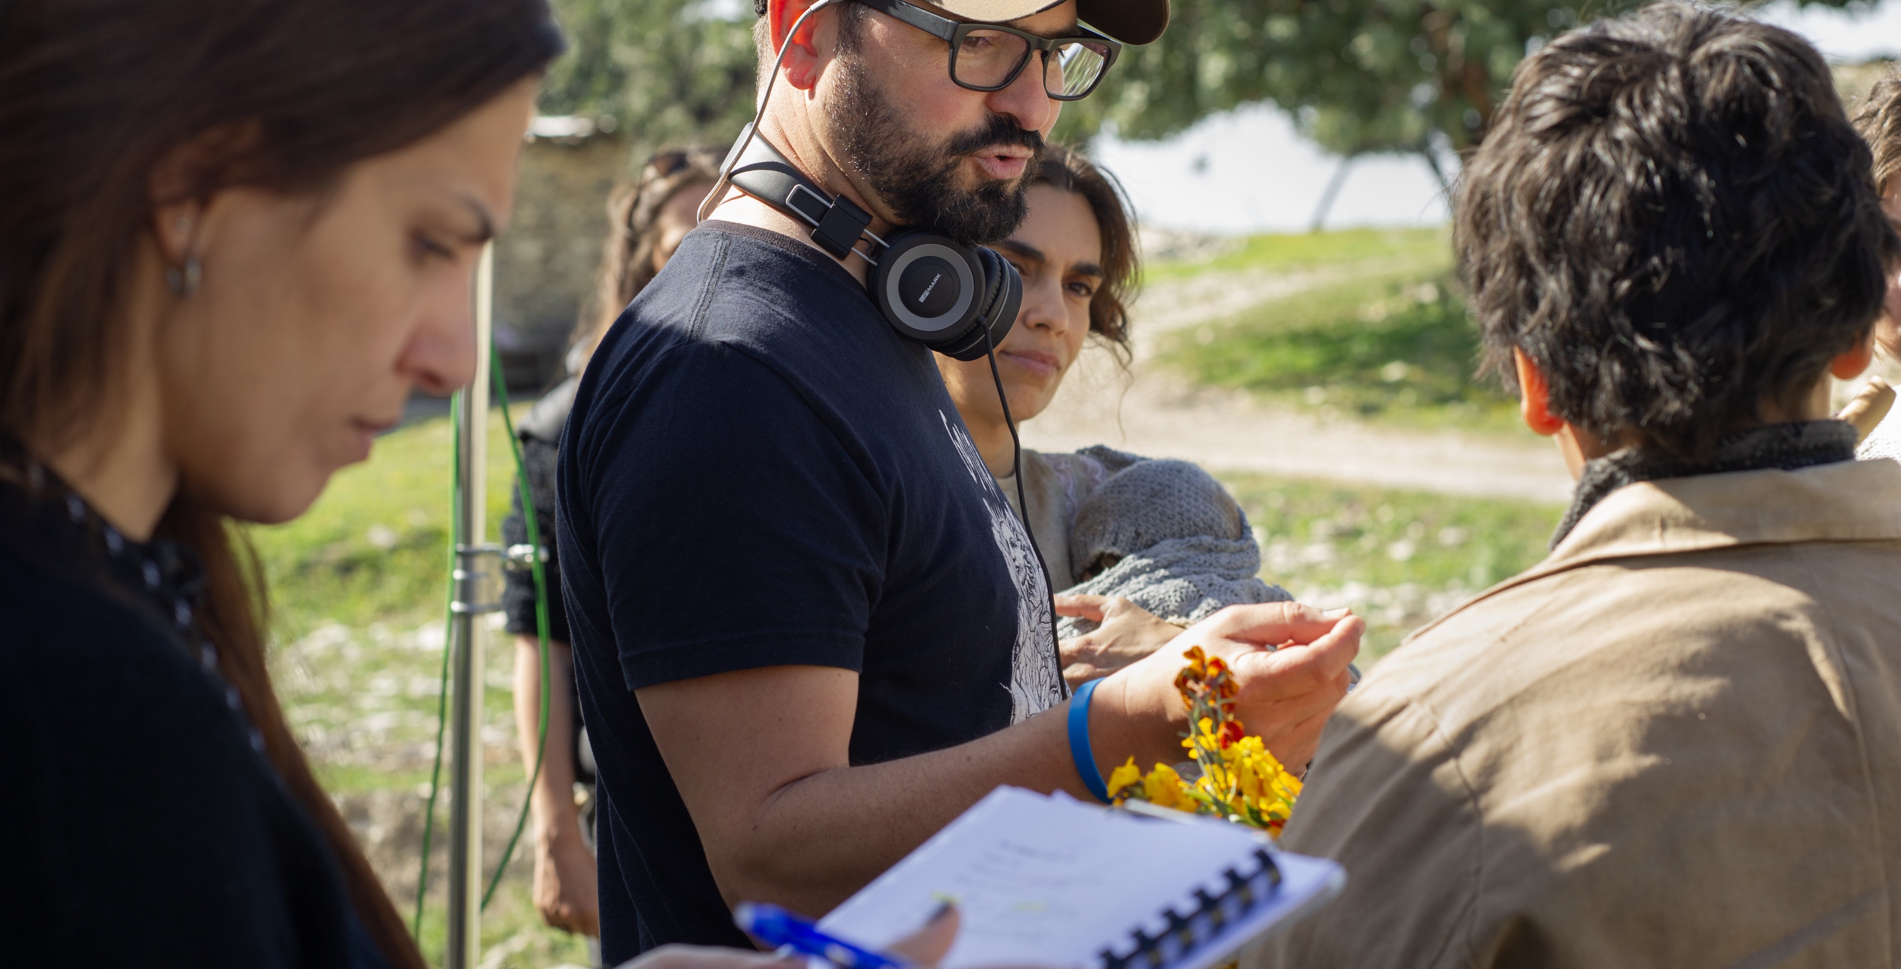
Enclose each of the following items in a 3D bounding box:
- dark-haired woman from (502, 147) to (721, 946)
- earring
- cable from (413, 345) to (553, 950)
[{"bbox_3d":[-0.315,0.410,5.340,0.480,1.630,0.300,0,3,-19],"label":"dark-haired woman"},{"bbox_3d":[-0.248,-0.067,1.445,0.012,0.014,0.004,3,3,37],"label":"earring"},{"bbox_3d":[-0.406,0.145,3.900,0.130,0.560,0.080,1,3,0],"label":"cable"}]

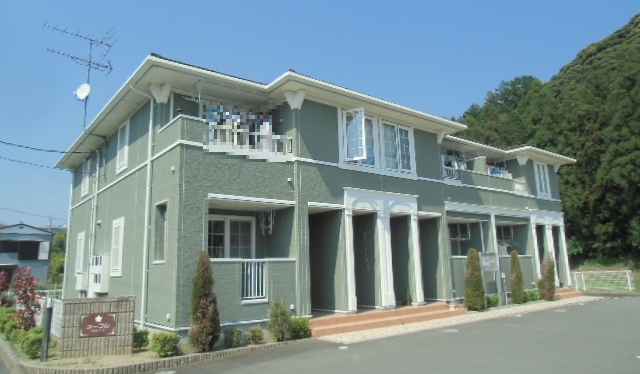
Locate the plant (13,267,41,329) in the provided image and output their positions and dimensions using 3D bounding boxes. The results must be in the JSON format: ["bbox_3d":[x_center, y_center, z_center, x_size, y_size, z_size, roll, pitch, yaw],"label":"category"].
[{"bbox_3d":[-8.116,3.112,12.262,0.720,1.747,0.720,5,-13,-33],"label":"plant"}]

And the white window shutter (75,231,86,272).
[{"bbox_3d":[-8.543,2.374,15.786,0.090,1.554,1.243,6,-13,-38],"label":"white window shutter"}]

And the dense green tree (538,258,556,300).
[{"bbox_3d":[8.609,3.459,16.792,0.565,1.659,0.565,6,-13,-38],"label":"dense green tree"}]

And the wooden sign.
[{"bbox_3d":[-3.858,2.408,7.690,0.562,0.382,0.030,0,-10,-10],"label":"wooden sign"}]

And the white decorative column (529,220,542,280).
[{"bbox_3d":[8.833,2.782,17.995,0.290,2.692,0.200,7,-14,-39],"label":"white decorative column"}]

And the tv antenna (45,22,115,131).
[{"bbox_3d":[-7.664,-3.462,13.990,2.021,3.547,1.040,8,-14,-43],"label":"tv antenna"}]

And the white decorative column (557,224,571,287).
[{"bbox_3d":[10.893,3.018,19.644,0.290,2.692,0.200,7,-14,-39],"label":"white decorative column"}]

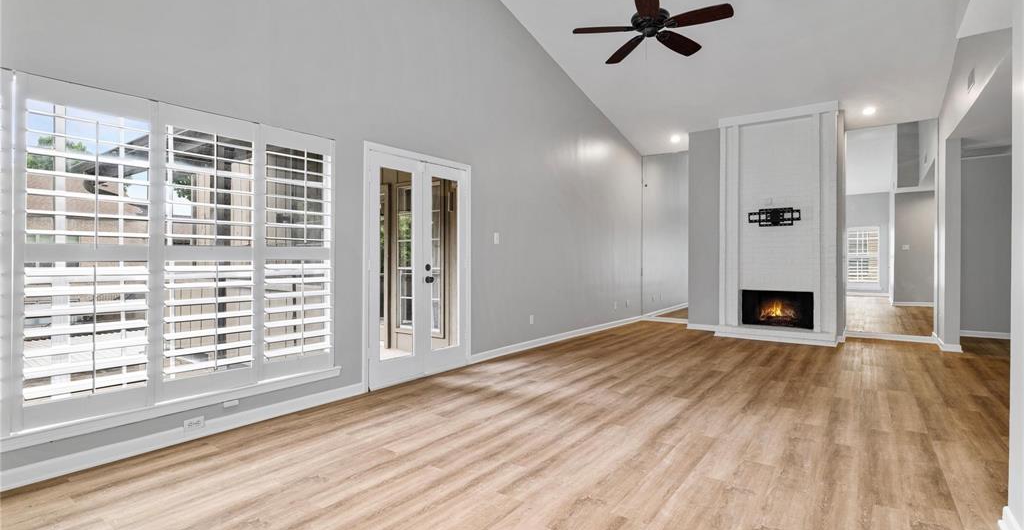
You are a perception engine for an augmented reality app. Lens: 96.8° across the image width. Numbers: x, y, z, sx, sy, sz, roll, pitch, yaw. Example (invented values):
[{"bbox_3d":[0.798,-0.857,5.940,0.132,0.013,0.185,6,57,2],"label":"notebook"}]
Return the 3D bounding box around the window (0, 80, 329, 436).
[{"bbox_3d":[-1.895,-0.068,2.837,0.100,1.750,1.698,1,1,38],"label":"window"}]

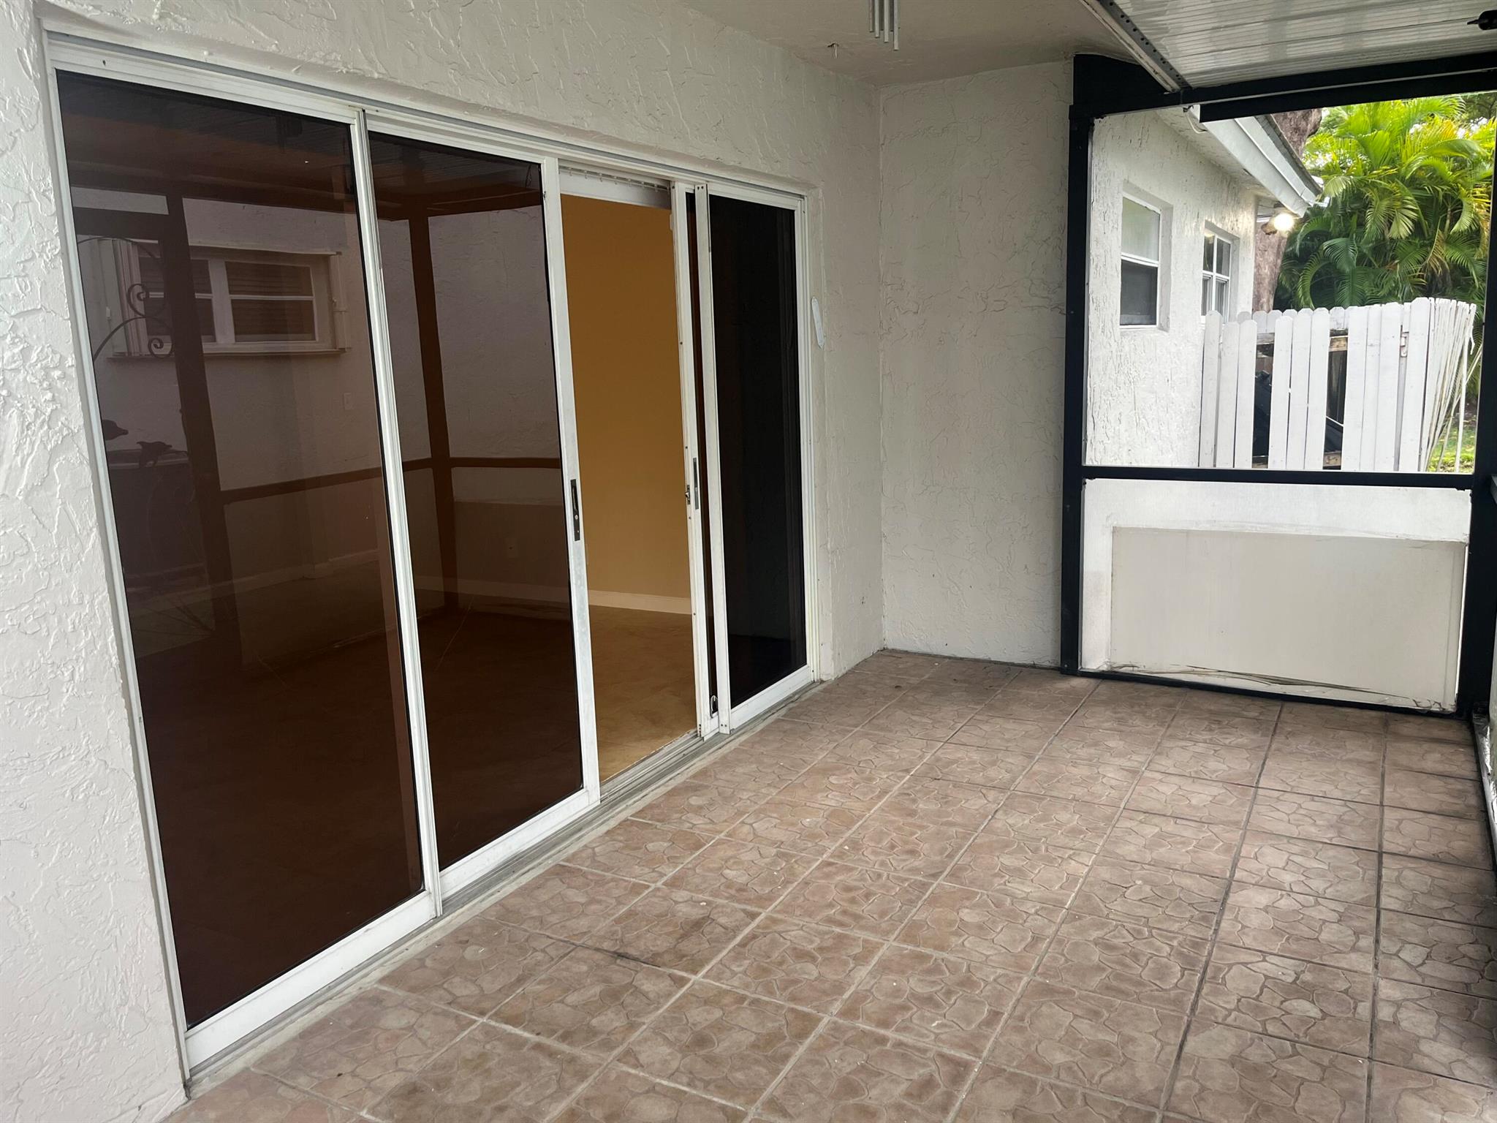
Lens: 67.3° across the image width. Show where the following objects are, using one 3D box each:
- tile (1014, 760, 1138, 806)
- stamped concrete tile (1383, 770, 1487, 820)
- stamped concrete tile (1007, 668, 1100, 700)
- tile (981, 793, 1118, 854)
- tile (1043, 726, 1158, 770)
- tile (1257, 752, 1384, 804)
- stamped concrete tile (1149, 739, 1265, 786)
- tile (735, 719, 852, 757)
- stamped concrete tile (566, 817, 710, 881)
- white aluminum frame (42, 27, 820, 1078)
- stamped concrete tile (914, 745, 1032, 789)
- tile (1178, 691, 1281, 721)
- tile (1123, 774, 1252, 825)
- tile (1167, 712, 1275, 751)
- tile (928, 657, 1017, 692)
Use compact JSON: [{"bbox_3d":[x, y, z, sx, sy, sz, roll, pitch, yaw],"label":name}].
[{"bbox_3d":[1.088,0.733,3.697,0.331,0.020,0.331,4,13,29],"label":"tile"},{"bbox_3d":[2.132,0.730,3.502,0.262,0.020,0.324,4,13,29],"label":"stamped concrete tile"},{"bbox_3d":[1.299,0.528,4.782,0.332,0.025,0.332,4,12,29],"label":"stamped concrete tile"},{"bbox_3d":[0.922,0.802,3.422,0.332,0.025,0.332,4,12,29],"label":"tile"},{"bbox_3d":[1.263,0.676,4.019,0.332,0.025,0.332,4,12,29],"label":"tile"},{"bbox_3d":[1.873,0.719,3.680,0.332,0.025,0.332,4,12,29],"label":"tile"},{"bbox_3d":[1.558,0.690,3.823,0.331,0.020,0.331,4,13,29],"label":"stamped concrete tile"},{"bbox_3d":[0.177,0.673,4.231,0.332,0.025,0.332,4,12,29],"label":"tile"},{"bbox_3d":[-0.316,0.859,3.319,0.317,0.020,0.328,4,13,29],"label":"stamped concrete tile"},{"bbox_3d":[-0.523,-0.203,3.460,0.150,2.036,3.003,4,12,29],"label":"white aluminum frame"},{"bbox_3d":[0.788,0.712,3.865,0.331,0.020,0.331,4,13,29],"label":"stamped concrete tile"},{"bbox_3d":[1.883,0.569,4.389,0.338,0.020,0.273,4,13,29],"label":"tile"},{"bbox_3d":[1.394,0.760,3.555,0.332,0.025,0.332,4,12,29],"label":"tile"},{"bbox_3d":[1.727,0.627,4.117,0.331,0.020,0.331,4,13,29],"label":"tile"},{"bbox_3d":[0.993,0.501,4.916,0.314,0.020,0.366,4,13,29],"label":"tile"}]

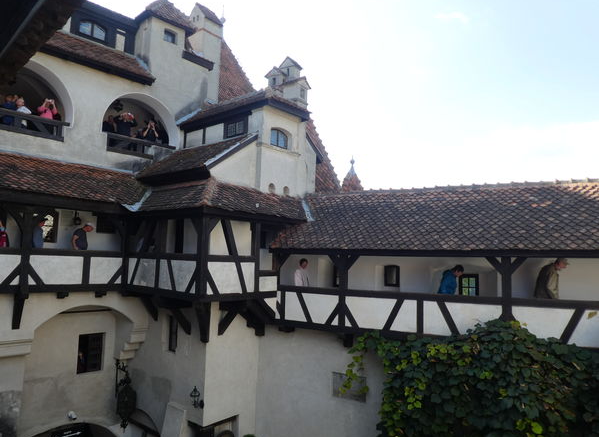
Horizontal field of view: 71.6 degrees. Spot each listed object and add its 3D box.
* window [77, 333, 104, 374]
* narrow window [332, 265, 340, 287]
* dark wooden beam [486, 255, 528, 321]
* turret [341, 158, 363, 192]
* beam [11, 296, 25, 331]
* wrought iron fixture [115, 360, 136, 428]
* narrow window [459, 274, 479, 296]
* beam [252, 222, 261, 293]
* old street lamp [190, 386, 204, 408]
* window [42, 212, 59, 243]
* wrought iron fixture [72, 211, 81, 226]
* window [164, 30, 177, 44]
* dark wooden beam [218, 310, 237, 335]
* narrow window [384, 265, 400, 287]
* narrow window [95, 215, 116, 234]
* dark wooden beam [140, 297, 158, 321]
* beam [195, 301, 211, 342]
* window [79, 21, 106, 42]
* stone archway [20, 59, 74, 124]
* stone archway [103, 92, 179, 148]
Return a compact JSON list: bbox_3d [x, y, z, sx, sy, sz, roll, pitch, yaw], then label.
[{"bbox_3d":[-6.456,4.134,12.791,0.200,1.191,0.763,-4,-8,45],"label":"window"},{"bbox_3d":[1.158,1.660,12.065,0.407,0.642,0.120,-1,-7,26],"label":"narrow window"},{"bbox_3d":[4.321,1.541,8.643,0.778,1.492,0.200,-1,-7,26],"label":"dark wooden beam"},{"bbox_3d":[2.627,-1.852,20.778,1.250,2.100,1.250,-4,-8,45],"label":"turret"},{"bbox_3d":[-6.711,2.281,9.958,0.170,0.982,0.170,7,21,-43],"label":"beam"},{"bbox_3d":[-5.419,5.488,12.910,0.980,2.050,0.500,-4,-8,45],"label":"wrought iron fixture"},{"bbox_3d":[4.295,1.735,10.524,0.468,0.627,0.120,-1,-7,26],"label":"narrow window"},{"bbox_3d":[-1.110,0.966,10.481,0.150,1.802,0.170,-4,-8,42],"label":"beam"},{"bbox_3d":[-2.328,4.087,9.465,0.210,0.474,0.310,-4,-8,40],"label":"old street lamp"},{"bbox_3d":[-7.018,0.231,11.650,0.455,0.909,0.120,7,-8,-43],"label":"window"},{"bbox_3d":[-6.561,0.015,12.215,0.240,0.450,0.240,-4,-8,45],"label":"wrought iron fixture"},{"bbox_3d":[-4.764,-6.629,15.249,0.170,0.431,0.463,-4,-8,45],"label":"window"},{"bbox_3d":[-1.742,2.497,10.024,0.160,0.758,0.160,8,32,-47],"label":"dark wooden beam"},{"bbox_3d":[2.545,1.582,11.397,0.440,0.590,0.120,-1,-7,26],"label":"narrow window"},{"bbox_3d":[-6.198,0.170,13.293,0.150,0.622,0.632,-4,-8,45],"label":"narrow window"},{"bbox_3d":[-4.173,2.528,11.578,0.200,0.720,0.600,-3,-7,36],"label":"dark wooden beam"},{"bbox_3d":[-2.381,2.566,10.246,0.300,1.075,0.700,2,-6,-4],"label":"beam"},{"bbox_3d":[-7.233,-6.599,14.546,0.150,0.499,0.875,-4,-8,45],"label":"window"},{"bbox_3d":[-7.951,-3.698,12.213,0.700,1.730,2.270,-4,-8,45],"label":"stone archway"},{"bbox_3d":[-5.594,-3.410,14.554,0.700,1.730,2.660,-4,-8,45],"label":"stone archway"}]

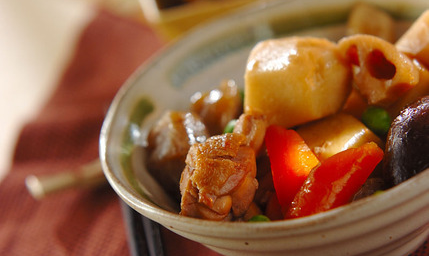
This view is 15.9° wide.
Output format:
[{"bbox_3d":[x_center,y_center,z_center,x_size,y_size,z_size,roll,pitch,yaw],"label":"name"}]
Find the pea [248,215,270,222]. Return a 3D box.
[{"bbox_3d":[0.015,0.033,0.500,0.009,0.008,0.009,-18,33,0],"label":"pea"}]

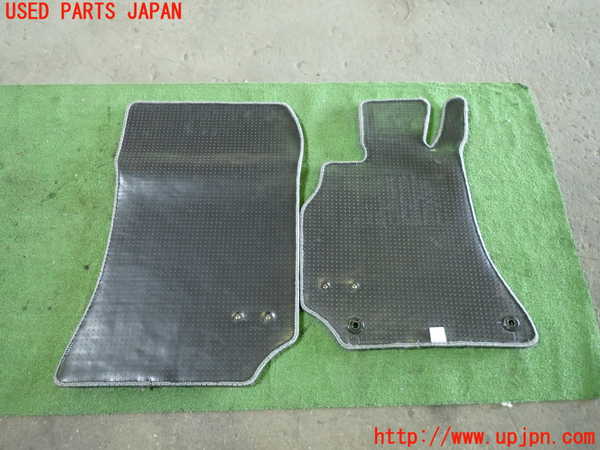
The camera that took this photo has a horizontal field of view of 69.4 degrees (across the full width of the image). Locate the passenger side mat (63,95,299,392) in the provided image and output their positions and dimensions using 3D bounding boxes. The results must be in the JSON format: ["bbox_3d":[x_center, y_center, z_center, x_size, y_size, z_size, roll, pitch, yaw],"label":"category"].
[{"bbox_3d":[-0.260,-0.008,1.081,0.533,0.027,0.769,0,66,0],"label":"passenger side mat"}]

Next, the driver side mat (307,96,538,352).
[{"bbox_3d":[0.271,-0.052,1.106,0.533,0.025,0.717,1,66,0],"label":"driver side mat"}]

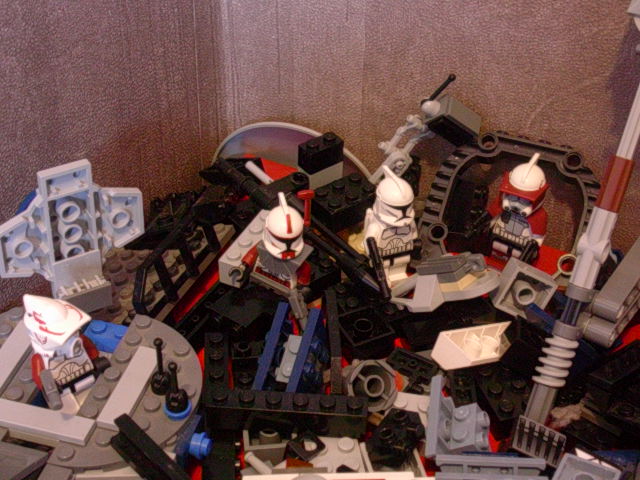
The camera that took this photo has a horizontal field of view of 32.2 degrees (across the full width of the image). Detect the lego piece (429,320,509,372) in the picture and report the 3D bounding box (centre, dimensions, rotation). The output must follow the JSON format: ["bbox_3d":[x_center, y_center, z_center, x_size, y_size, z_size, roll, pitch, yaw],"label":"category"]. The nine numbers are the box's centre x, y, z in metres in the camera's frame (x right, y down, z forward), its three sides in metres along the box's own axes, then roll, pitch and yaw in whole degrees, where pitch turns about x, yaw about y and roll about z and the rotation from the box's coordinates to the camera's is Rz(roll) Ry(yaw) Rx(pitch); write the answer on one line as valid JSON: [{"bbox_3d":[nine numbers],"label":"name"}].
[{"bbox_3d":[0.047,0.033,0.348,0.024,0.009,0.013,-9,40,-12],"label":"lego piece"}]

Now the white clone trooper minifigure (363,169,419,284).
[{"bbox_3d":[0.024,-0.004,0.371,0.024,0.044,0.013,-17,37,-23],"label":"white clone trooper minifigure"}]

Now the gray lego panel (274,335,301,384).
[{"bbox_3d":[-0.009,0.037,0.337,0.008,0.006,0.016,8,72,24],"label":"gray lego panel"}]

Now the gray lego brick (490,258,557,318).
[{"bbox_3d":[0.070,0.017,0.383,0.016,0.016,0.011,25,16,-10],"label":"gray lego brick"}]

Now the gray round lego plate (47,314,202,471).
[{"bbox_3d":[-0.051,0.046,0.324,0.032,0.005,0.064,11,38,11],"label":"gray round lego plate"}]

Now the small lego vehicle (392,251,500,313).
[{"bbox_3d":[0.043,0.013,0.377,0.038,0.015,0.018,-4,38,-6],"label":"small lego vehicle"}]

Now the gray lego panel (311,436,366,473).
[{"bbox_3d":[0.004,0.066,0.327,0.016,0.005,0.016,-4,42,-6],"label":"gray lego panel"}]

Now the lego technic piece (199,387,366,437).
[{"bbox_3d":[-0.010,0.051,0.333,0.048,0.011,0.008,4,40,-1],"label":"lego technic piece"}]

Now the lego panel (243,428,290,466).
[{"bbox_3d":[-0.016,0.062,0.340,0.016,0.011,0.016,-4,34,-7],"label":"lego panel"}]

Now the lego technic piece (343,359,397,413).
[{"bbox_3d":[0.014,0.045,0.340,0.016,0.016,0.010,-9,1,-26],"label":"lego technic piece"}]

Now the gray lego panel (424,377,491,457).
[{"bbox_3d":[0.043,0.056,0.347,0.019,0.012,0.027,-3,37,-4],"label":"gray lego panel"}]

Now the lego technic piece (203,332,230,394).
[{"bbox_3d":[-0.032,0.040,0.347,0.008,0.011,0.024,-1,40,-5],"label":"lego technic piece"}]

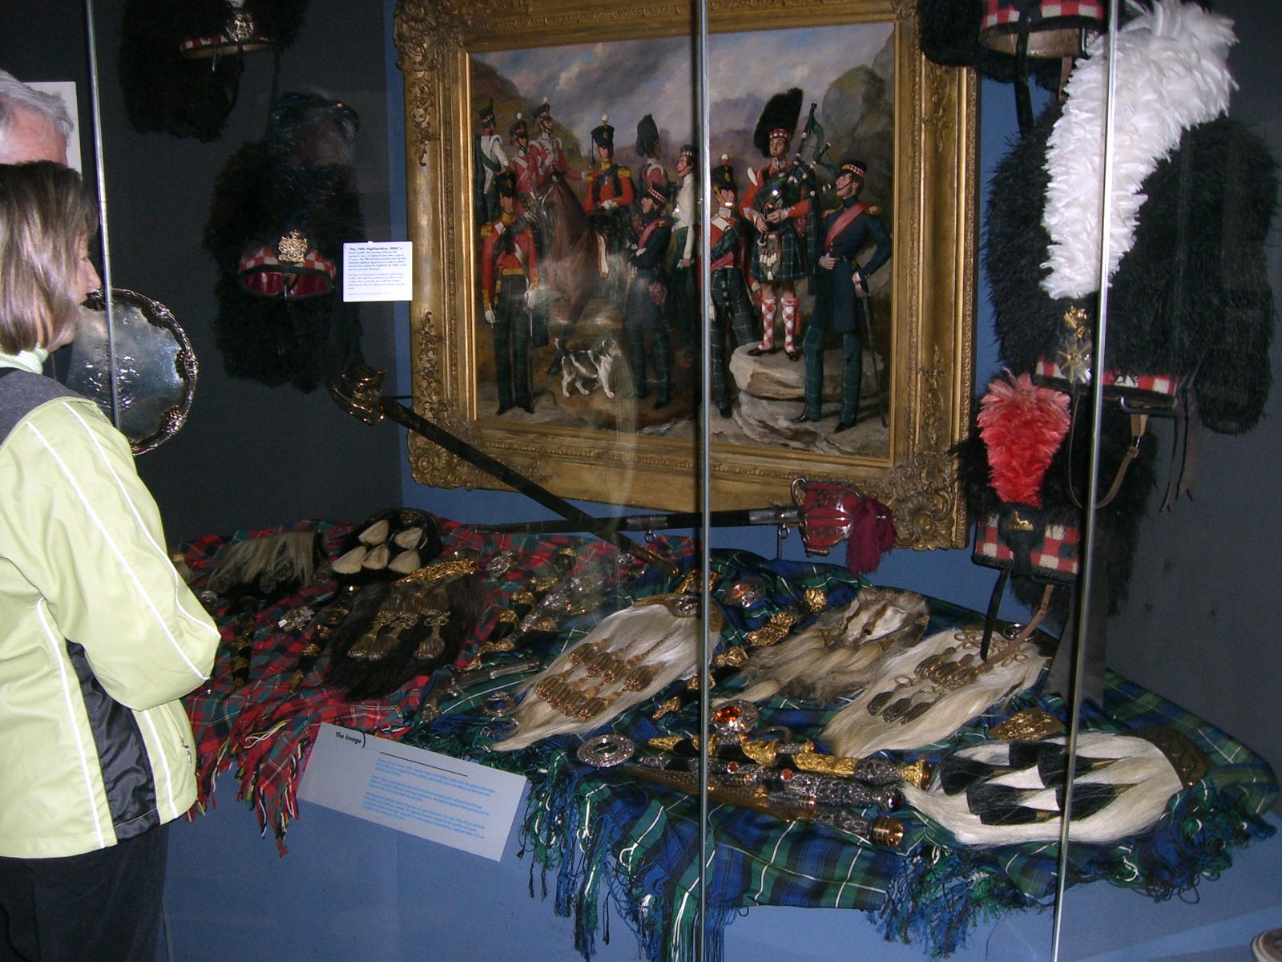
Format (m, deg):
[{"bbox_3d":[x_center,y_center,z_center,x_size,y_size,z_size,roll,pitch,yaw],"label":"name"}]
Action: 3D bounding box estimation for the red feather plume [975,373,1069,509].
[{"bbox_3d":[0.572,-0.064,2.100,0.135,0.205,0.090,6,11,28],"label":"red feather plume"}]

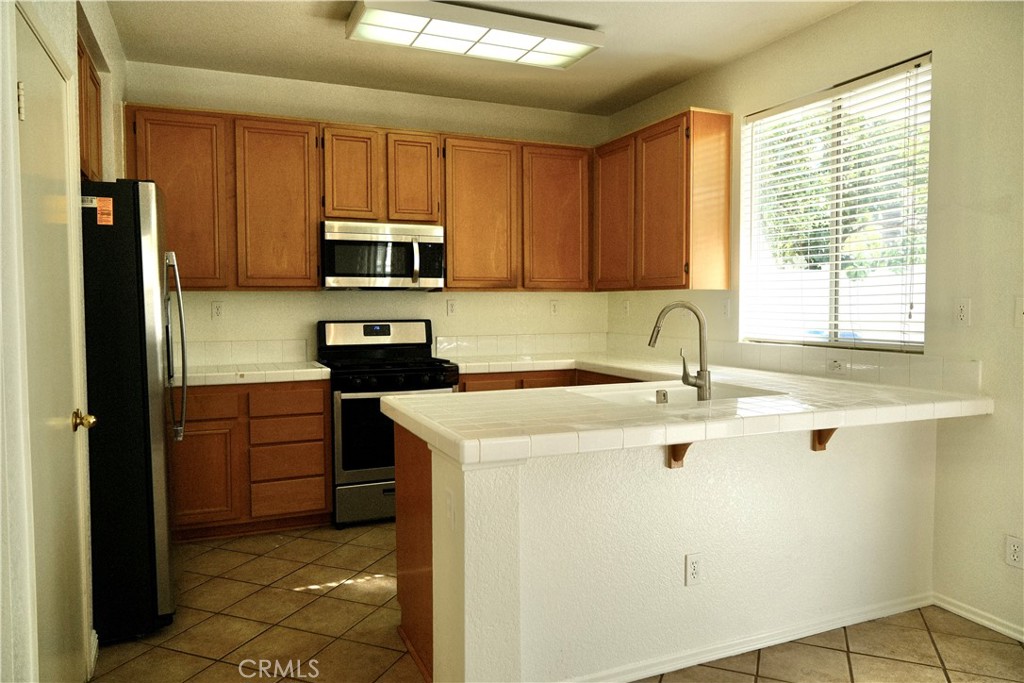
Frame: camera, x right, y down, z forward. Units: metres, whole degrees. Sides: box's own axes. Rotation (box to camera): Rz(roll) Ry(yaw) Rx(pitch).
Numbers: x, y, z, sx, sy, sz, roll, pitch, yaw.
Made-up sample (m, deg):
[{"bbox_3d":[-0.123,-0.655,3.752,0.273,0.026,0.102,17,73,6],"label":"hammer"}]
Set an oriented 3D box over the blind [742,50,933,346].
[{"bbox_3d":[1.578,-0.614,3.444,0.055,1.272,1.133,-1,3,-22],"label":"blind"}]

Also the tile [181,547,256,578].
[{"bbox_3d":[-1.499,1.121,3.457,0.299,0.010,0.299,1,3,21],"label":"tile"}]

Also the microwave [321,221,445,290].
[{"bbox_3d":[-0.861,-0.552,4.517,0.769,0.424,0.370,-1,3,-22],"label":"microwave"}]

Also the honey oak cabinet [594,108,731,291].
[{"bbox_3d":[0.925,-0.847,4.525,0.319,1.026,1.188,-1,3,-22],"label":"honey oak cabinet"}]

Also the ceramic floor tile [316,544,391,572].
[{"bbox_3d":[-0.827,1.121,3.531,0.301,0.010,0.301,1,3,21],"label":"ceramic floor tile"}]

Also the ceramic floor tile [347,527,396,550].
[{"bbox_3d":[-0.720,1.101,3.804,0.299,0.010,0.299,1,3,21],"label":"ceramic floor tile"}]

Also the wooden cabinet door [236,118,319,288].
[{"bbox_3d":[-1.399,-0.813,4.085,0.450,0.972,0.020,-1,3,-23],"label":"wooden cabinet door"}]

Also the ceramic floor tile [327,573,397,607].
[{"bbox_3d":[-0.653,1.139,3.139,0.301,0.010,0.301,1,3,21],"label":"ceramic floor tile"}]

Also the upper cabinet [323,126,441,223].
[{"bbox_3d":[-0.877,-1.050,4.471,0.769,0.611,0.323,-1,3,-23],"label":"upper cabinet"}]

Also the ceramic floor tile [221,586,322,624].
[{"bbox_3d":[-1.046,1.149,2.966,0.301,0.010,0.301,1,3,21],"label":"ceramic floor tile"}]

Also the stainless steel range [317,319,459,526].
[{"bbox_3d":[-0.805,0.472,4.427,0.778,1.188,0.662,-1,3,-22],"label":"stainless steel range"}]

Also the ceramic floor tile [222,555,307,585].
[{"bbox_3d":[-1.219,1.131,3.358,0.301,0.010,0.301,1,3,21],"label":"ceramic floor tile"}]

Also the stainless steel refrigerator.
[{"bbox_3d":[-1.847,0.263,2.920,0.835,1.760,0.910,-1,3,-22],"label":"stainless steel refrigerator"}]

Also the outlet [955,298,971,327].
[{"bbox_3d":[1.847,-0.120,2.802,0.009,0.115,0.070,-1,3,-23],"label":"outlet"}]

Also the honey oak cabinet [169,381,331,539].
[{"bbox_3d":[-1.609,0.658,4.076,0.961,0.869,0.623,-1,3,-23],"label":"honey oak cabinet"}]

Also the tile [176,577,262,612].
[{"bbox_3d":[-1.325,1.140,3.068,0.299,0.010,0.299,1,3,21],"label":"tile"}]

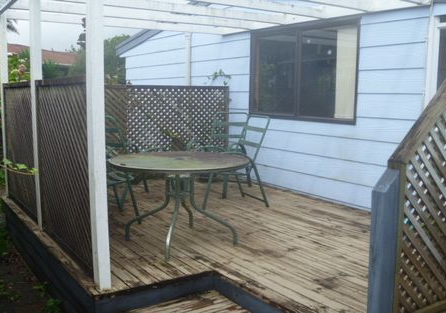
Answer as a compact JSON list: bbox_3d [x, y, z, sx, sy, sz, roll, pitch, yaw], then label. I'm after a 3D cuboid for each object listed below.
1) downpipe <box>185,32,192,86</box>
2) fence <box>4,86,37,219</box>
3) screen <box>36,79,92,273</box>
[{"bbox_3d":[-0.607,-0.878,8.026,0.085,2.800,0.090,-5,9,-34],"label":"downpipe"},{"bbox_3d":[-2.218,-0.103,5.086,0.050,1.400,1.560,-5,9,-35],"label":"fence"},{"bbox_3d":[-1.278,0.084,3.752,0.050,1.400,1.540,-5,9,-35],"label":"screen"}]

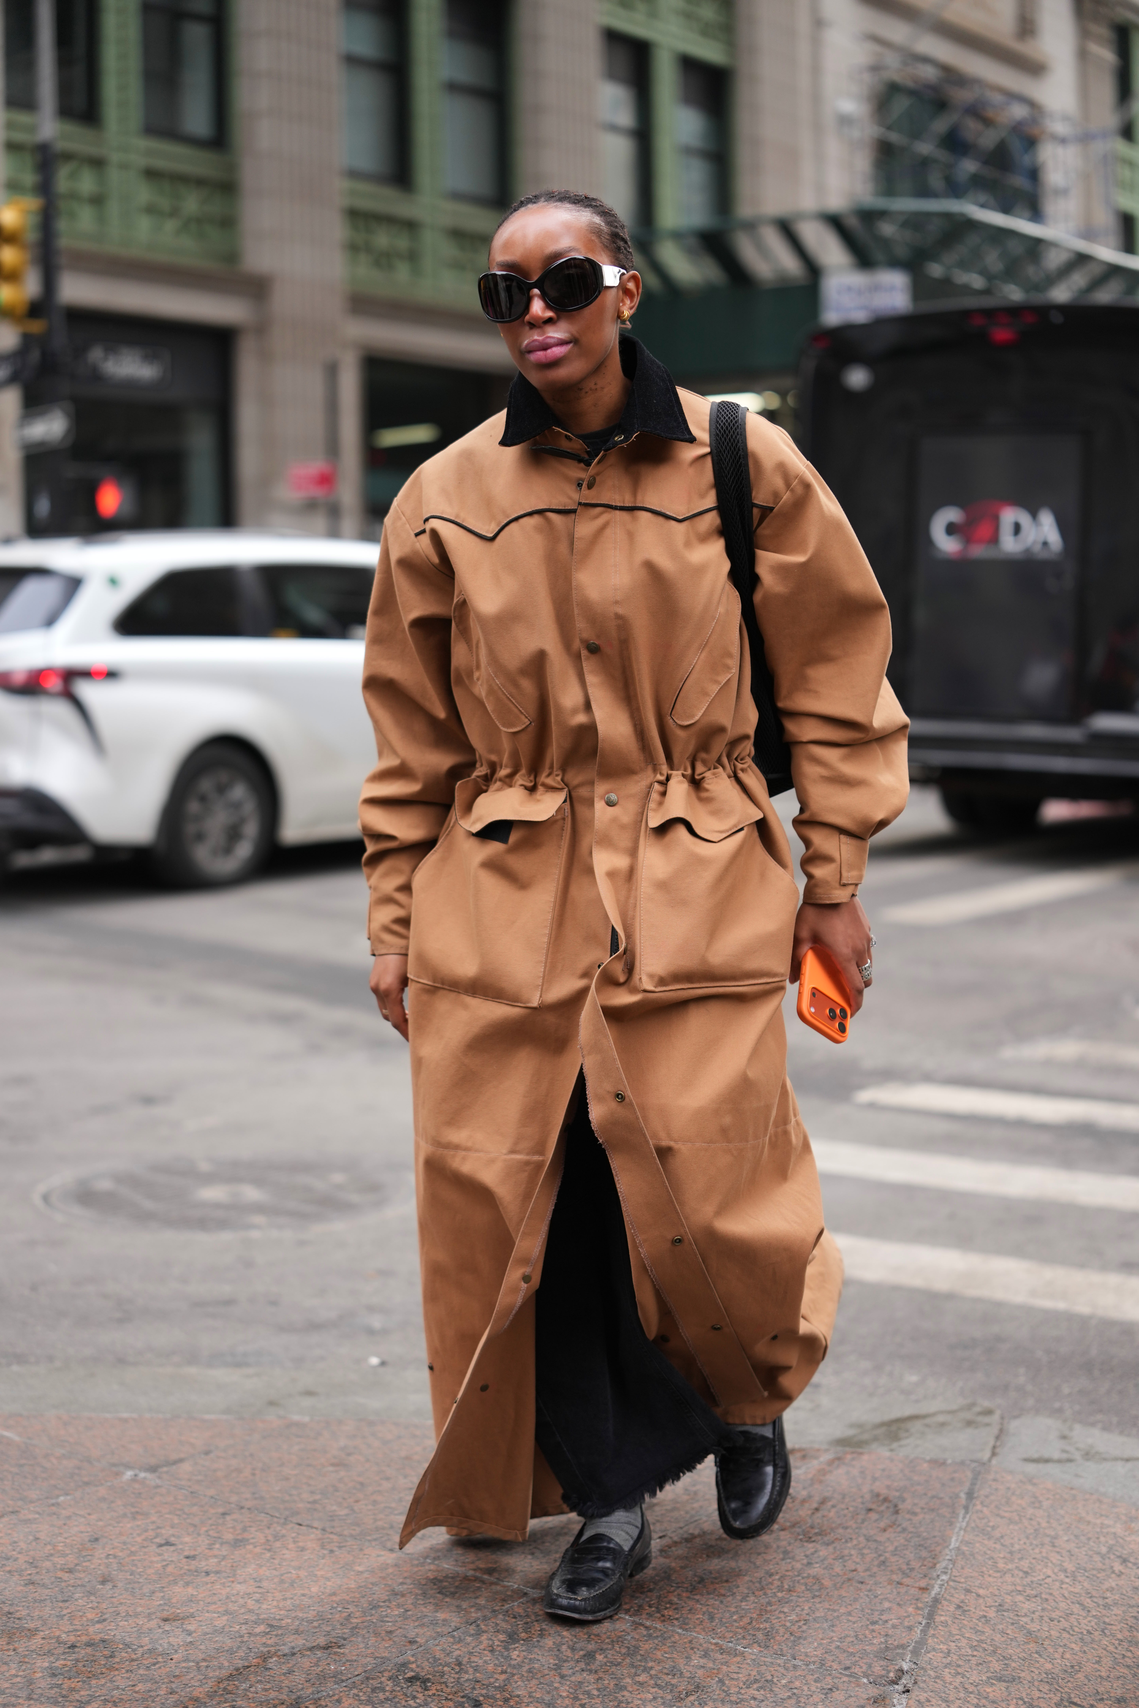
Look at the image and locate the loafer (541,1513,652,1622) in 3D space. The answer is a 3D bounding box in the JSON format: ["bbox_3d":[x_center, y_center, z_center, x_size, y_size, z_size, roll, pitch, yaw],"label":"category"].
[{"bbox_3d":[0.038,0.832,2.814,0.095,0.092,0.255,0,-1,11],"label":"loafer"}]

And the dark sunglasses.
[{"bbox_3d":[-0.013,-0.641,2.714,0.148,0.062,0.150,-5,7,18],"label":"dark sunglasses"}]

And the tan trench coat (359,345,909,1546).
[{"bbox_3d":[0.075,0.115,2.820,0.650,1.410,0.500,0,4,9],"label":"tan trench coat"}]

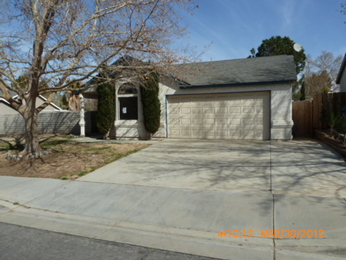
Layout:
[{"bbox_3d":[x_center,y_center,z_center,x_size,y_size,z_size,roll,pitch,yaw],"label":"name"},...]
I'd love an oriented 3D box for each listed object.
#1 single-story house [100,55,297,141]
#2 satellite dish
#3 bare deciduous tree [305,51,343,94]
[{"bbox_3d":[1.500,-2.000,16.800,11.400,4.600,10.000,0,2,20],"label":"single-story house"},{"bbox_3d":[7.603,-5.002,15.200,0.560,0.560,0.380,1,1,18],"label":"satellite dish"},{"bbox_3d":[17.509,-4.300,29.000,5.600,9.500,5.400,1,1,24],"label":"bare deciduous tree"}]

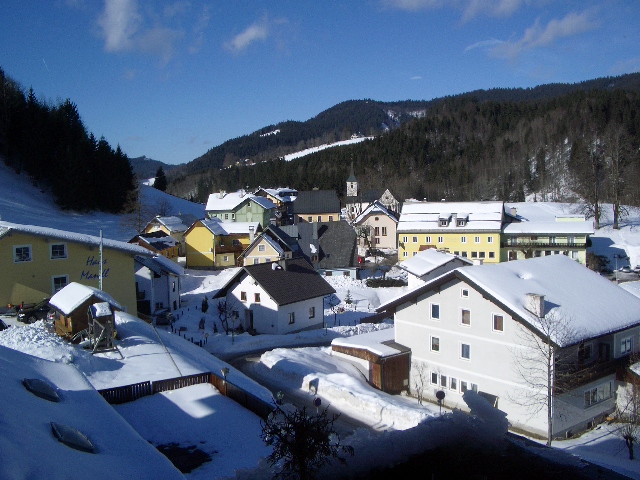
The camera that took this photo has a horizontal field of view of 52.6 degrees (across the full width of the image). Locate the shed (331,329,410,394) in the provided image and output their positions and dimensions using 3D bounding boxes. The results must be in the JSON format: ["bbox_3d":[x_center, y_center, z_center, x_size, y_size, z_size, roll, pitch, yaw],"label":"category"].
[{"bbox_3d":[4.889,10.034,54.821,5.600,3.200,5.600,-5,6,-44],"label":"shed"}]

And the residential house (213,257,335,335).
[{"bbox_3d":[-5.640,6.591,81.232,10.300,7.300,11.200,2,5,35],"label":"residential house"}]

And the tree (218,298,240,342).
[{"bbox_3d":[-10.205,8.692,71.861,2.600,4.100,2.600,-1,4,0],"label":"tree"}]

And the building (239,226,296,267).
[{"bbox_3d":[-7.708,1.120,123.523,11.500,8.900,9.500,2,5,28],"label":"building"}]

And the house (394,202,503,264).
[{"bbox_3d":[29.028,-2.003,145.801,22.000,12.600,12.000,0,5,13],"label":"house"}]

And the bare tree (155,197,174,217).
[{"bbox_3d":[-43.290,-9.112,179.796,5.200,6.000,5.200,-1,4,0],"label":"bare tree"}]

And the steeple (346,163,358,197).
[{"bbox_3d":[10.798,-20.101,215.000,3.800,11.400,3.800,0,5,8],"label":"steeple"}]

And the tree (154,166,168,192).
[{"bbox_3d":[-73.557,-27.793,299.576,6.300,12.500,6.300,-1,4,0],"label":"tree"}]

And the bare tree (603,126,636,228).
[{"bbox_3d":[77.075,-16.324,167.084,8.300,27.000,8.300,-1,4,0],"label":"bare tree"}]

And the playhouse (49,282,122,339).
[{"bbox_3d":[-15.094,4.627,41.491,3.300,3.200,3.600,-4,5,-36],"label":"playhouse"}]

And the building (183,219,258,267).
[{"bbox_3d":[-21.086,0.047,137.906,9.800,10.000,12.200,3,6,40],"label":"building"}]

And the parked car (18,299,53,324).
[{"bbox_3d":[-22.310,5.829,52.945,1.800,1.620,4.350,3,5,44],"label":"parked car"}]

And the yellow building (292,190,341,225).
[{"bbox_3d":[-0.866,-6.477,170.586,11.500,12.200,9.500,-1,4,-4],"label":"yellow building"}]

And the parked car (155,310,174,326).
[{"bbox_3d":[-18.622,9.341,77.000,1.800,1.550,4.300,-1,5,-4],"label":"parked car"}]

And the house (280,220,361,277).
[{"bbox_3d":[0.034,1.816,123.647,14.500,10.400,12.000,0,4,3],"label":"house"}]

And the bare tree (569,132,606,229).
[{"bbox_3d":[67.130,-15.240,163.000,8.200,24.500,8.200,-1,5,0],"label":"bare tree"}]

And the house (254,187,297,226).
[{"bbox_3d":[-12.332,-7.918,168.000,11.000,11.000,11.500,2,5,30],"label":"house"}]

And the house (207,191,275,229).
[{"bbox_3d":[-20.569,-6.257,168.617,16.000,11.300,10.500,0,4,14],"label":"house"}]

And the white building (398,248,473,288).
[{"bbox_3d":[16.260,5.560,85.778,9.000,8.000,13.000,-1,5,-4],"label":"white building"}]

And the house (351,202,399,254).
[{"bbox_3d":[13.453,-2.200,154.542,11.000,13.500,12.000,-1,4,2],"label":"house"}]

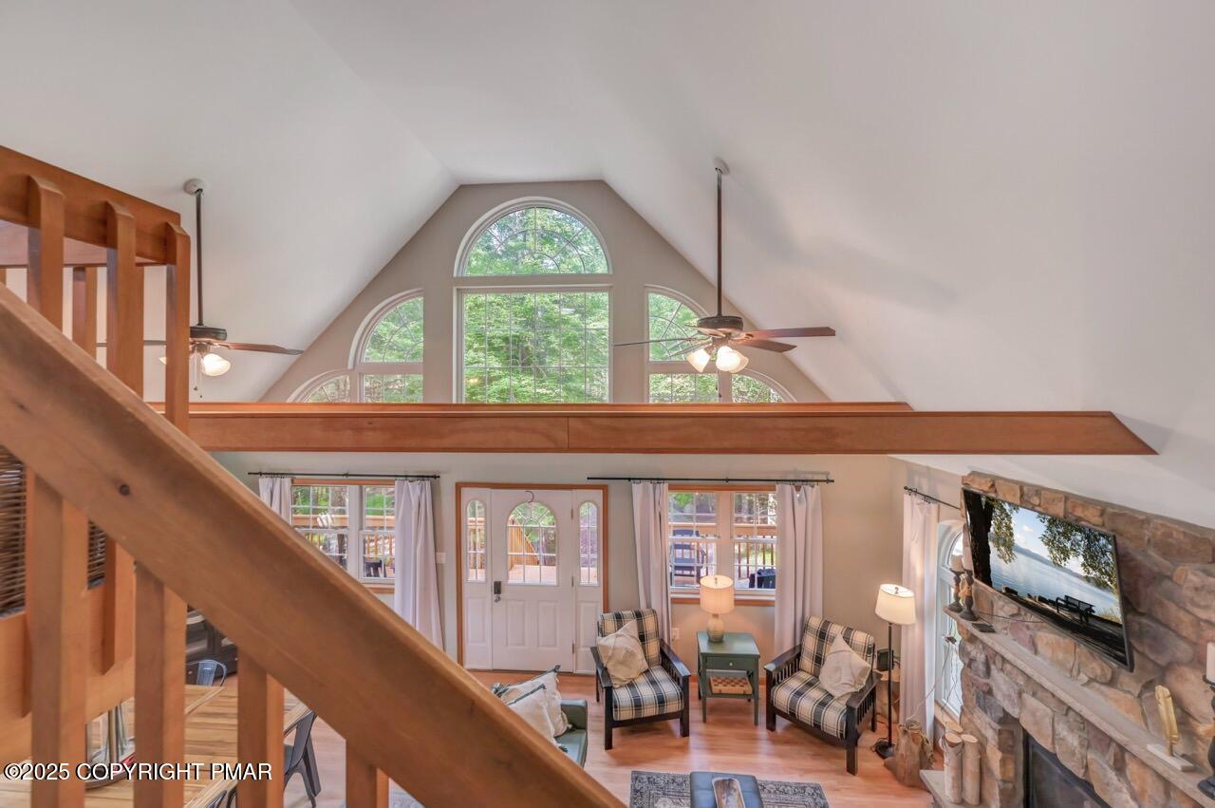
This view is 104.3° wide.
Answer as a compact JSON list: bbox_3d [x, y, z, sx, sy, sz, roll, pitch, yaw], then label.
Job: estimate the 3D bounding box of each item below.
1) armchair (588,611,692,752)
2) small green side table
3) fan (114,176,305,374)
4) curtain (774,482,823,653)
[{"bbox_3d":[0.294,2.599,4.596,0.790,0.850,0.860,0,0,-10],"label":"armchair"},{"bbox_3d":[1.156,2.654,4.569,0.540,0.670,0.400,0,1,4],"label":"small green side table"},{"bbox_3d":[-2.781,-0.861,3.220,1.340,1.347,1.340,0,0,5],"label":"fan"},{"bbox_3d":[1.994,1.874,4.934,0.490,2.090,0.120,0,1,4],"label":"curtain"}]

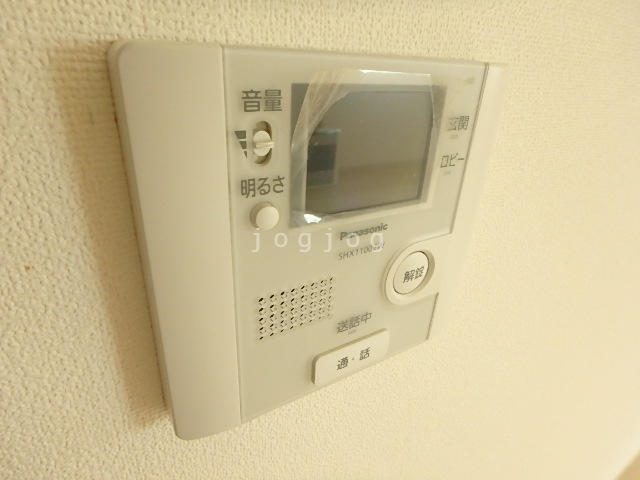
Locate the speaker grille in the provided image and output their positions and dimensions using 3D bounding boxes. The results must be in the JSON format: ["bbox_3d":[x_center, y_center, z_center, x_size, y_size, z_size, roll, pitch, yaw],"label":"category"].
[{"bbox_3d":[-0.009,0.026,0.154,0.035,0.021,0.004,-12,29,-30],"label":"speaker grille"}]

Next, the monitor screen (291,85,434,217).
[{"bbox_3d":[0.018,-0.033,0.144,0.065,0.046,0.005,-12,29,-30],"label":"monitor screen"}]

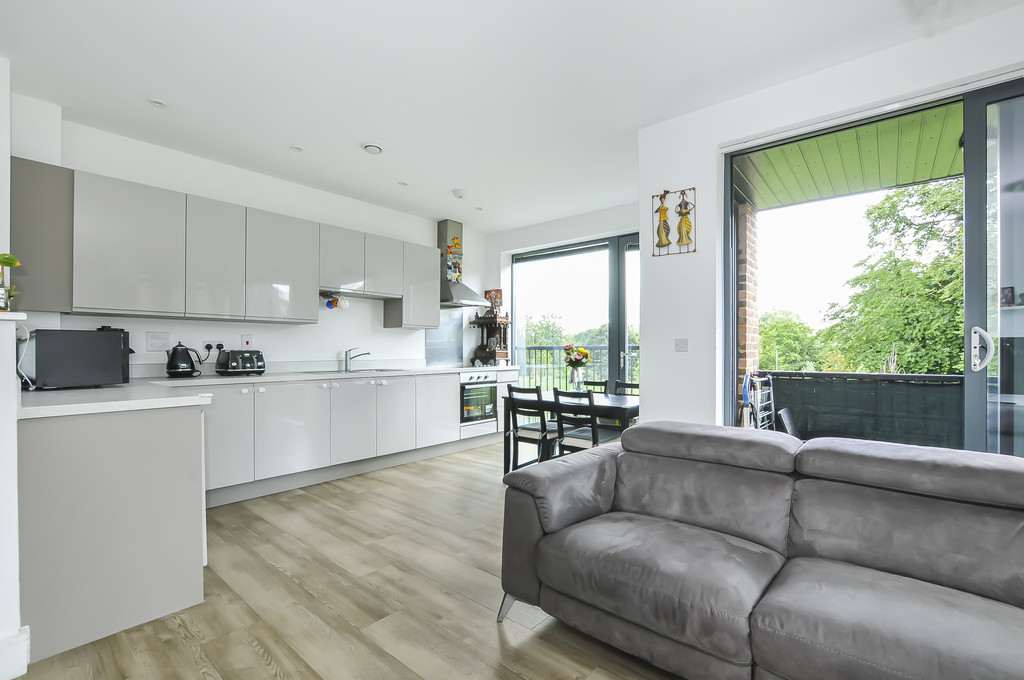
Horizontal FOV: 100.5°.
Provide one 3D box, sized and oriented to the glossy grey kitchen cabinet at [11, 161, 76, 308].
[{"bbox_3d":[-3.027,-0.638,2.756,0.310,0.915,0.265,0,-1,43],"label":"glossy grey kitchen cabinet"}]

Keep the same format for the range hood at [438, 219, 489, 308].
[{"bbox_3d":[-0.639,-0.936,5.242,0.500,1.060,0.605,0,-1,43],"label":"range hood"}]

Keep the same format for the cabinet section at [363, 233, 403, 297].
[{"bbox_3d":[-1.450,-0.762,4.544,0.346,0.607,0.446,-1,-2,43],"label":"cabinet section"}]

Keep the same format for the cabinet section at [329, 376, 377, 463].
[{"bbox_3d":[-1.649,0.737,4.104,0.554,0.752,0.446,-1,-2,43],"label":"cabinet section"}]

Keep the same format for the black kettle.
[{"bbox_3d":[-2.466,0.155,3.206,0.170,0.265,0.220,0,-1,43],"label":"black kettle"}]

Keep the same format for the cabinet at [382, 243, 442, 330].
[{"bbox_3d":[-1.127,-0.587,4.833,0.366,0.912,0.482,0,-1,43],"label":"cabinet"}]

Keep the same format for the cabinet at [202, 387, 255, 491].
[{"bbox_3d":[-2.344,0.708,3.279,0.580,0.740,0.483,0,-1,43],"label":"cabinet"}]

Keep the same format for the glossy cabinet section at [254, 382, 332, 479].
[{"bbox_3d":[-2.002,0.728,3.723,0.554,0.752,0.594,-1,-2,43],"label":"glossy cabinet section"}]

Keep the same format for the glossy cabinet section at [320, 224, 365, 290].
[{"bbox_3d":[-1.753,-0.769,4.217,0.346,0.607,0.445,-1,-2,43],"label":"glossy cabinet section"}]

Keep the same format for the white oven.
[{"bbox_3d":[-0.569,0.729,5.155,0.580,0.700,0.580,0,-1,43],"label":"white oven"}]

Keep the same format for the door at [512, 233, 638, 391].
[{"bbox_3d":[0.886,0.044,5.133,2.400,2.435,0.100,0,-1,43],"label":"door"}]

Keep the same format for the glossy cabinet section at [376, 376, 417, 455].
[{"bbox_3d":[-1.346,0.744,4.431,0.554,0.752,0.445,-1,-2,43],"label":"glossy cabinet section"}]

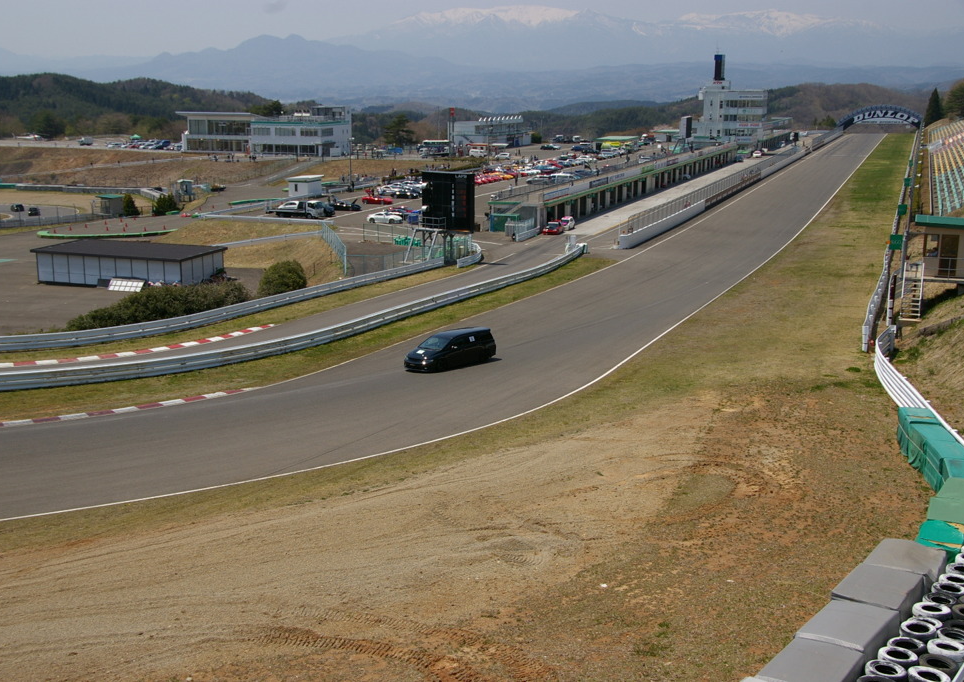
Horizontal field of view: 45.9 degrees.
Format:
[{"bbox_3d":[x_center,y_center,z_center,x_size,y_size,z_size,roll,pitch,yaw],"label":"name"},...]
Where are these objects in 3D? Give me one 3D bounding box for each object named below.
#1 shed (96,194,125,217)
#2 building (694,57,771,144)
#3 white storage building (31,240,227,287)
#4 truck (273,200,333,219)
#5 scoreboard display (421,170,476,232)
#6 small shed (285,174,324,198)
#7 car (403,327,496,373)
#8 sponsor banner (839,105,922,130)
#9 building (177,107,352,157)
[{"bbox_3d":[-58.528,-21.416,179.234,3.400,2.900,3.300,5,14,21],"label":"shed"},{"bbox_3d":[61.980,-59.180,282.130,17.200,22.800,10.500,5,14,20],"label":"building"},{"bbox_3d":[-39.269,-8.509,127.725,19.506,3.619,9.072,5,14,19],"label":"white storage building"},{"bbox_3d":[-23.840,-17.104,146.799,6.500,2.150,2.000,5,14,20],"label":"truck"},{"bbox_3d":[-2.654,-10.938,89.458,4.350,4.550,0.600,6,15,25],"label":"scoreboard display"},{"bbox_3d":[-29.005,-25.226,186.625,4.200,3.350,5.000,5,14,20],"label":"small shed"},{"bbox_3d":[-1.536,0.420,55.363,4.770,1.550,1.800,-12,15,-43],"label":"car"},{"bbox_3d":[141.908,-79.590,405.000,28.000,8.800,2.200,5,14,21],"label":"sponsor banner"},{"bbox_3d":[-56.034,-54.259,291.893,42.500,12.000,16.000,6,14,22],"label":"building"}]

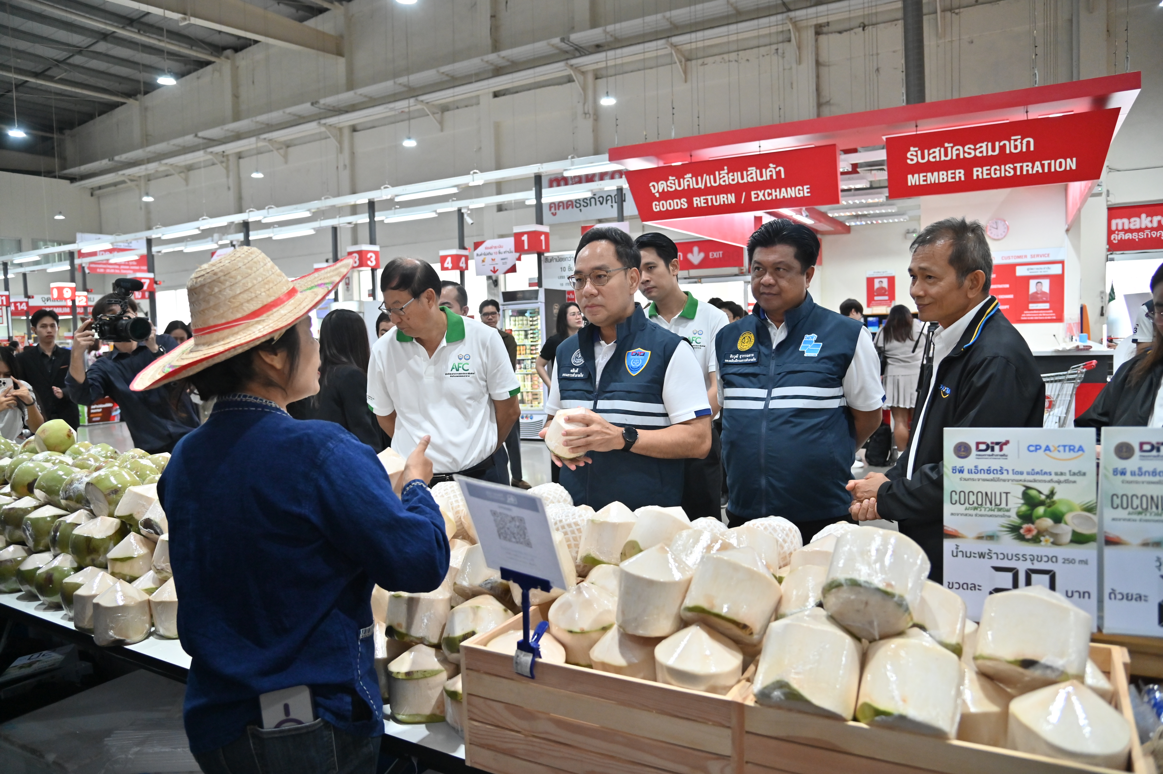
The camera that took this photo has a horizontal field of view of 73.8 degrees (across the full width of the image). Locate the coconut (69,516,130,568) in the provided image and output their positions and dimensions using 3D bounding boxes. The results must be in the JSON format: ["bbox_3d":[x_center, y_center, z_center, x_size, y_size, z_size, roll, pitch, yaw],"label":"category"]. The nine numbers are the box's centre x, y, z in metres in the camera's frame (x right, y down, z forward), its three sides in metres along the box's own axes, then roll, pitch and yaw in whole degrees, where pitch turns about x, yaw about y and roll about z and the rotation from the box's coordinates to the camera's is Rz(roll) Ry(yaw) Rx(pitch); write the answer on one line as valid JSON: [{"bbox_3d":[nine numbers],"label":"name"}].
[{"bbox_3d":[-1.240,0.396,2.000,0.132,0.130,0.132,7,4,0],"label":"coconut"}]

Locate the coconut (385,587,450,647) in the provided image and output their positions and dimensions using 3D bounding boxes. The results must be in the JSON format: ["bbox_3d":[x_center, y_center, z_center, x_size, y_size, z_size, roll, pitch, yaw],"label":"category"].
[{"bbox_3d":[-0.303,0.418,1.460,0.117,0.124,0.117,7,-19,0],"label":"coconut"}]

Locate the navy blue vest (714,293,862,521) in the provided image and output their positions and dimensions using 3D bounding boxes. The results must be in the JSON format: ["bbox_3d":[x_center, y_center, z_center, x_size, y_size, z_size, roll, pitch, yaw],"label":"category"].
[{"bbox_3d":[0.568,0.038,2.120,0.420,0.620,0.300,-1,4,27],"label":"navy blue vest"}]

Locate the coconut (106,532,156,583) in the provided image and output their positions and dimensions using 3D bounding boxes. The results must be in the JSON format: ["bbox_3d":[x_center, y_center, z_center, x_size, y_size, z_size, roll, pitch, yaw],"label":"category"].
[{"bbox_3d":[-1.088,0.411,1.870,0.106,0.114,0.106,-2,5,-1],"label":"coconut"}]

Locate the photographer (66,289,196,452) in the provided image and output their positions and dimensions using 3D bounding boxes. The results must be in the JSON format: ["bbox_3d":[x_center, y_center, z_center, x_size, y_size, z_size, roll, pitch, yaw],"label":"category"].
[{"bbox_3d":[-1.771,0.408,3.158,0.580,1.630,0.480,-5,5,-41],"label":"photographer"}]

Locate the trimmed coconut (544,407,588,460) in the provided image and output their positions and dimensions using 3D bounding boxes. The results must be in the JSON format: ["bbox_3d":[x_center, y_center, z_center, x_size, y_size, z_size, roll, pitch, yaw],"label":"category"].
[{"bbox_3d":[-0.027,0.101,1.860,0.112,0.120,0.112,16,25,0],"label":"trimmed coconut"}]

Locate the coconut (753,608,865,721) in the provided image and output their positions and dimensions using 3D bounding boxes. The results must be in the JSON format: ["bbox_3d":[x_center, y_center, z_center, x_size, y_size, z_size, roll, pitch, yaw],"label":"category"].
[{"bbox_3d":[0.287,0.347,0.985,0.124,0.128,0.124,14,-30,-1],"label":"coconut"}]

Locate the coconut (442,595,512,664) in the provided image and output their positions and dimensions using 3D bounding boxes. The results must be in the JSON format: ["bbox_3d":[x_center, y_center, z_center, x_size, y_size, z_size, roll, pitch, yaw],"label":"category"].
[{"bbox_3d":[-0.175,0.412,1.330,0.114,0.115,0.114,8,-21,0],"label":"coconut"}]

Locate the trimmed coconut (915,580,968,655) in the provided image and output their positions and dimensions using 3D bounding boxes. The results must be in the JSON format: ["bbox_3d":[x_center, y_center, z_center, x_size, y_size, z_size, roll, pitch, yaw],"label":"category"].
[{"bbox_3d":[0.454,0.300,1.030,0.113,0.122,0.113,27,-21,0],"label":"trimmed coconut"}]

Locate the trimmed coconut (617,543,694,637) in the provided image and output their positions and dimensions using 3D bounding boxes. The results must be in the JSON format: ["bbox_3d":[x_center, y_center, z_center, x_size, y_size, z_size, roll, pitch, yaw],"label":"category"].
[{"bbox_3d":[0.112,0.292,1.149,0.114,0.126,0.114,5,3,0],"label":"trimmed coconut"}]

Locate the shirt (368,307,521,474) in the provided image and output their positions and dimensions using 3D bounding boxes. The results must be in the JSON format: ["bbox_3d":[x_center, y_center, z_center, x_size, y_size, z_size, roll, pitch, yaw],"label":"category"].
[{"bbox_3d":[-0.416,0.018,2.360,0.460,0.540,0.280,-1,10,14],"label":"shirt"}]

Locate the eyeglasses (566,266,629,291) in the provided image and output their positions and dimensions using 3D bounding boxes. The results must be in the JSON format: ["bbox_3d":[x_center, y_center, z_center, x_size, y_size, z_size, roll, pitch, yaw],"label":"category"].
[{"bbox_3d":[0.058,-0.282,1.963,0.140,0.047,0.140,0,14,36],"label":"eyeglasses"}]

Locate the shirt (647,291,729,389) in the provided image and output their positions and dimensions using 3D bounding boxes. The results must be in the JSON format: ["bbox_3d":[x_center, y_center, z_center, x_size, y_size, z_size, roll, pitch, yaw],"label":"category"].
[{"bbox_3d":[0.334,-0.034,2.740,0.490,0.600,0.280,0,4,22],"label":"shirt"}]

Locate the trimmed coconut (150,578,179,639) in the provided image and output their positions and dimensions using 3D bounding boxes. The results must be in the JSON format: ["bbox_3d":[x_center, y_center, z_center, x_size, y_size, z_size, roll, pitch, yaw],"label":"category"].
[{"bbox_3d":[-0.967,0.516,1.850,0.113,0.134,0.113,-1,4,0],"label":"trimmed coconut"}]

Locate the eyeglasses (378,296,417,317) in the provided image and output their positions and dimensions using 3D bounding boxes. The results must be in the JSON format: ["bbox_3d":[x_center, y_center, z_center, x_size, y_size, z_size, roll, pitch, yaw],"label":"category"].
[{"bbox_3d":[-0.486,-0.248,2.203,0.140,0.045,0.140,4,37,45],"label":"eyeglasses"}]

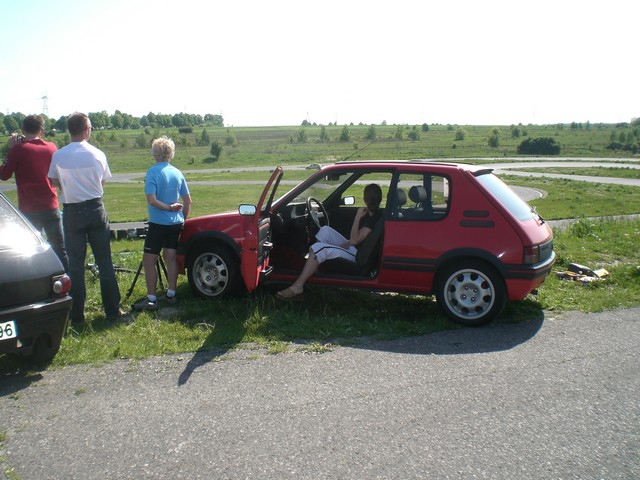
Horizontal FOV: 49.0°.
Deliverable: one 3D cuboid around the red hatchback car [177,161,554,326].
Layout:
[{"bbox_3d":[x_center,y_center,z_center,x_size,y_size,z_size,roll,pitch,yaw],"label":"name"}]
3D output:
[{"bbox_3d":[0.335,-0.100,6.830,3.700,1.360,1.600,3,9,21],"label":"red hatchback car"}]

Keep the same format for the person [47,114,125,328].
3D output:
[{"bbox_3d":[-1.986,-0.178,5.950,0.570,1.770,0.400,-1,9,-6],"label":"person"}]

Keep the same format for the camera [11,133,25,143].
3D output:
[{"bbox_3d":[-2.789,-0.948,6.500,0.100,0.080,0.120,-3,9,-19],"label":"camera"}]

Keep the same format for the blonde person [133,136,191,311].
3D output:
[{"bbox_3d":[-1.444,-0.150,6.400,0.490,1.560,0.360,-2,9,-11],"label":"blonde person"}]

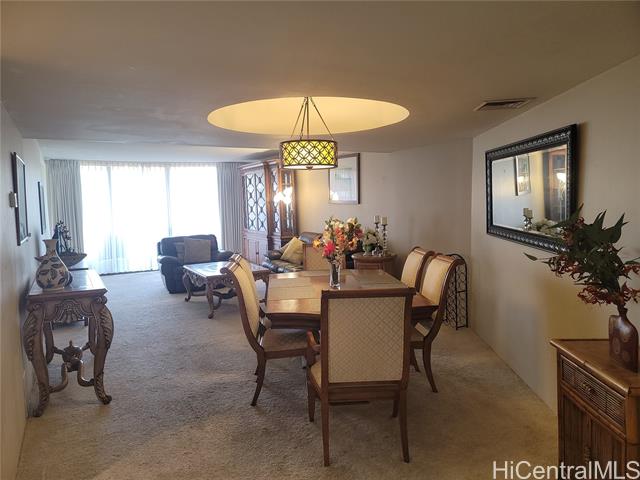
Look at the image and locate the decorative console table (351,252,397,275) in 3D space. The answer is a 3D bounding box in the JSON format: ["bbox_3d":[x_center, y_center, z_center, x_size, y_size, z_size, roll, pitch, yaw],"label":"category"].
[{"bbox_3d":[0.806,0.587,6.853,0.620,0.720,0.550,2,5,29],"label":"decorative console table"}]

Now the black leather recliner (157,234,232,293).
[{"bbox_3d":[-2.232,0.390,8.291,1.280,0.900,0.900,-4,5,-30],"label":"black leather recliner"}]

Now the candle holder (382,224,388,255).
[{"bbox_3d":[0.951,-0.019,6.742,0.100,0.503,0.100,-1,5,-6],"label":"candle holder"}]

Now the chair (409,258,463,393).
[{"bbox_3d":[0.737,0.678,3.835,0.720,1.040,0.510,-1,5,-6],"label":"chair"}]

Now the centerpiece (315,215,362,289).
[{"bbox_3d":[0.166,0.103,4.143,0.430,0.626,0.380,-1,5,-6],"label":"centerpiece"}]

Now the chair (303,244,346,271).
[{"bbox_3d":[0.070,0.572,4.746,0.570,1.020,0.700,-1,5,-5],"label":"chair"}]

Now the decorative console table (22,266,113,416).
[{"bbox_3d":[-2.075,0.770,3.818,0.520,0.850,1.200,-4,5,-30],"label":"decorative console table"}]

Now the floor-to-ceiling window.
[{"bbox_3d":[-3.716,-0.516,10.425,3.000,2.400,0.140,-4,5,-30],"label":"floor-to-ceiling window"}]

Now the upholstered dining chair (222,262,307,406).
[{"bbox_3d":[-0.367,0.675,3.555,0.700,1.020,0.500,-1,5,-5],"label":"upholstered dining chair"}]

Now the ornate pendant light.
[{"bbox_3d":[-0.103,-0.934,4.057,0.498,0.654,0.498,-1,5,-6],"label":"ornate pendant light"}]

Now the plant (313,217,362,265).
[{"bbox_3d":[0.144,0.004,3.800,0.380,0.380,0.360,-1,5,-5],"label":"plant"}]

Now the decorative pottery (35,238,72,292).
[{"bbox_3d":[-2.124,0.196,3.687,0.270,0.402,0.270,-1,5,-6],"label":"decorative pottery"}]

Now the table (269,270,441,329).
[{"bbox_3d":[0.158,0.771,3.878,1.160,0.760,1.650,-1,5,-5],"label":"table"}]

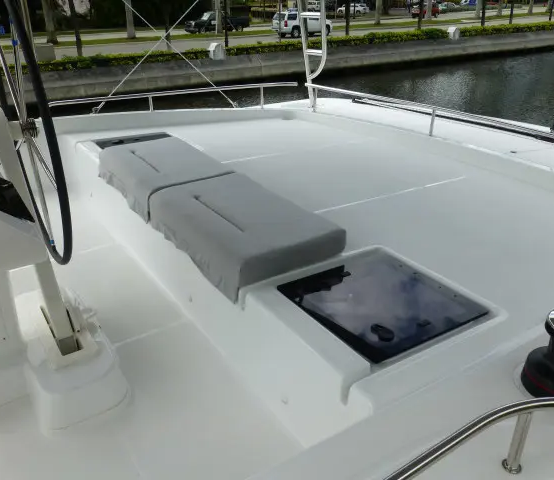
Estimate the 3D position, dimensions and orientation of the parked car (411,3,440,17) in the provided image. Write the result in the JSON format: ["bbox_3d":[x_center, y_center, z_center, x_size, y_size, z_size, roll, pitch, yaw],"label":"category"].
[{"bbox_3d":[20.481,-31.595,68.661,4.400,1.750,1.820,-20,33,-36],"label":"parked car"}]

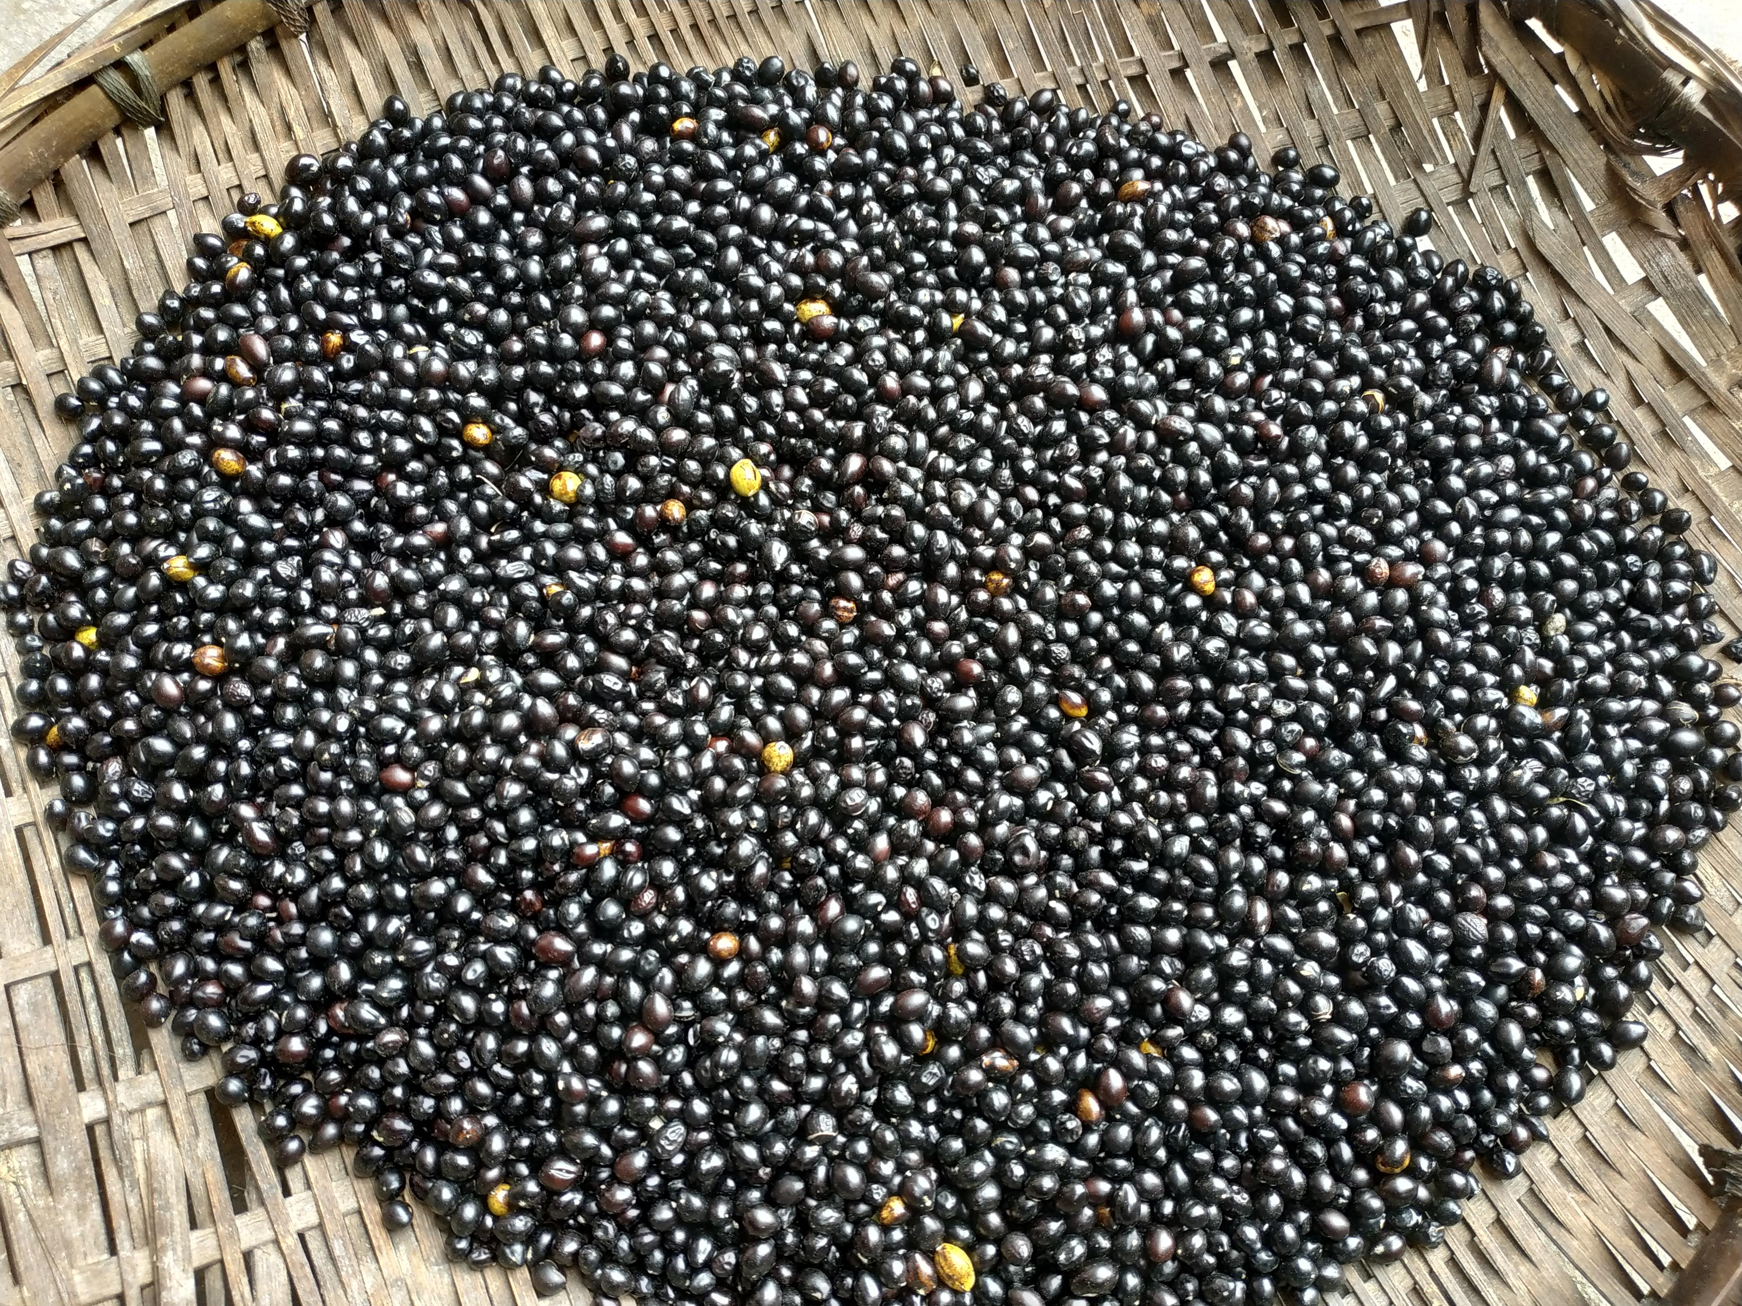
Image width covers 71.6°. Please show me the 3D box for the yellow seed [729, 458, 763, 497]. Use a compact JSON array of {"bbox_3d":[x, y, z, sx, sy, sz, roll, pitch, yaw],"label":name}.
[{"bbox_3d":[-0.047,-0.067,0.460,0.012,0.012,0.015,-10,68,-4],"label":"yellow seed"}]

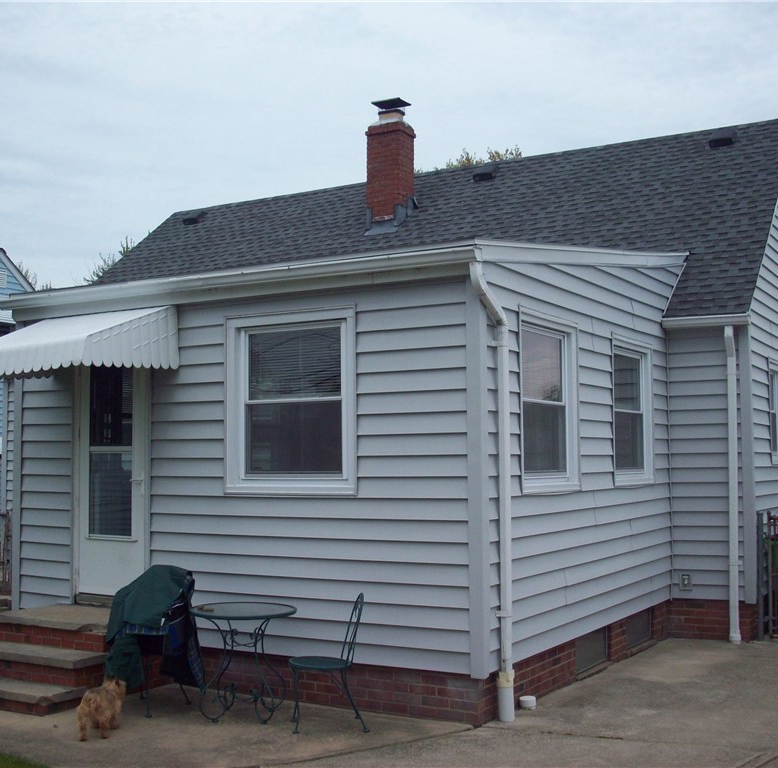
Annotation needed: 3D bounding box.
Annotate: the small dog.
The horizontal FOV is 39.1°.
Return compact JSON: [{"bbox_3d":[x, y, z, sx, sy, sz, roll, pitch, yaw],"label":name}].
[{"bbox_3d":[-1.839,2.046,6.982,0.200,0.345,0.470,-1,-4,7],"label":"small dog"}]

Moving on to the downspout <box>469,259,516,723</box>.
[{"bbox_3d":[0.686,0.719,7.279,0.135,3.045,0.420,-3,-5,30],"label":"downspout"}]

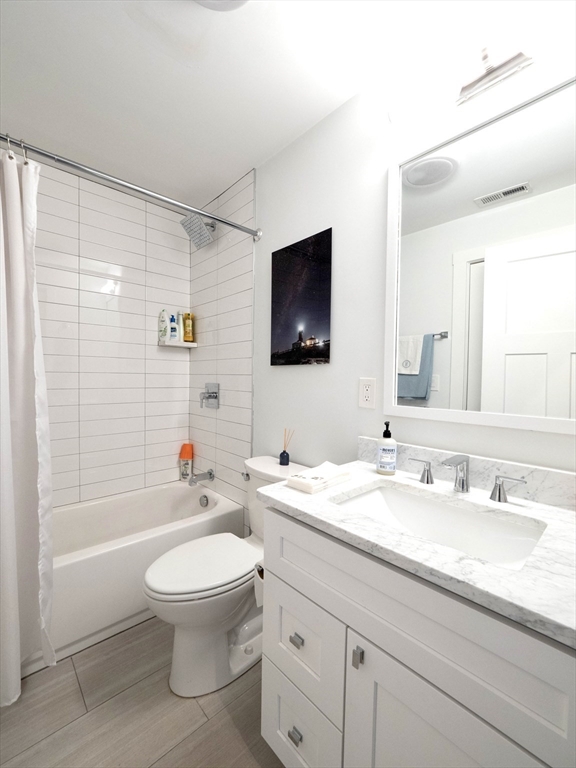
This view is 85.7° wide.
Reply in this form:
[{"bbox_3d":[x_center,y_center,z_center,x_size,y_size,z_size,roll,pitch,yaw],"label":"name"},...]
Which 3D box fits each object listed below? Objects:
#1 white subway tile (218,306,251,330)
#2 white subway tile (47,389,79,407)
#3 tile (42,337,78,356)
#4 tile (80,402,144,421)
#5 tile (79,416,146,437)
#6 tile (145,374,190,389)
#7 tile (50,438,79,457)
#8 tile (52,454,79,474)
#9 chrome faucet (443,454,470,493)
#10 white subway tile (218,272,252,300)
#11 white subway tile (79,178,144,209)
[{"bbox_3d":[-0.349,-0.423,2.016,0.010,0.101,0.406,-1,2,-43],"label":"white subway tile"},{"bbox_3d":[-1.454,0.086,1.814,0.400,0.101,0.010,-1,2,-43],"label":"white subway tile"},{"bbox_3d":[-1.447,-0.223,1.806,0.396,0.101,0.012,-1,2,-43],"label":"tile"},{"bbox_3d":[-1.176,0.187,2.114,0.401,0.101,0.010,-1,2,-43],"label":"tile"},{"bbox_3d":[-1.177,0.287,2.106,0.398,0.102,0.010,-1,2,-43],"label":"tile"},{"bbox_3d":[-0.897,-0.024,2.339,0.329,0.100,0.010,-1,2,-43],"label":"tile"},{"bbox_3d":[-1.460,0.394,1.822,0.400,0.100,0.010,-1,2,-43],"label":"tile"},{"bbox_3d":[-1.462,0.497,1.825,0.400,0.100,0.010,-1,2,-43],"label":"tile"},{"bbox_3d":[0.497,0.276,0.921,0.124,0.101,0.042,-1,2,-43],"label":"chrome faucet"},{"bbox_3d":[-0.338,-0.623,1.990,0.012,0.101,0.399,-1,2,-43],"label":"white subway tile"},{"bbox_3d":[-1.144,-1.244,2.054,0.397,0.076,0.010,-1,2,-43],"label":"white subway tile"}]

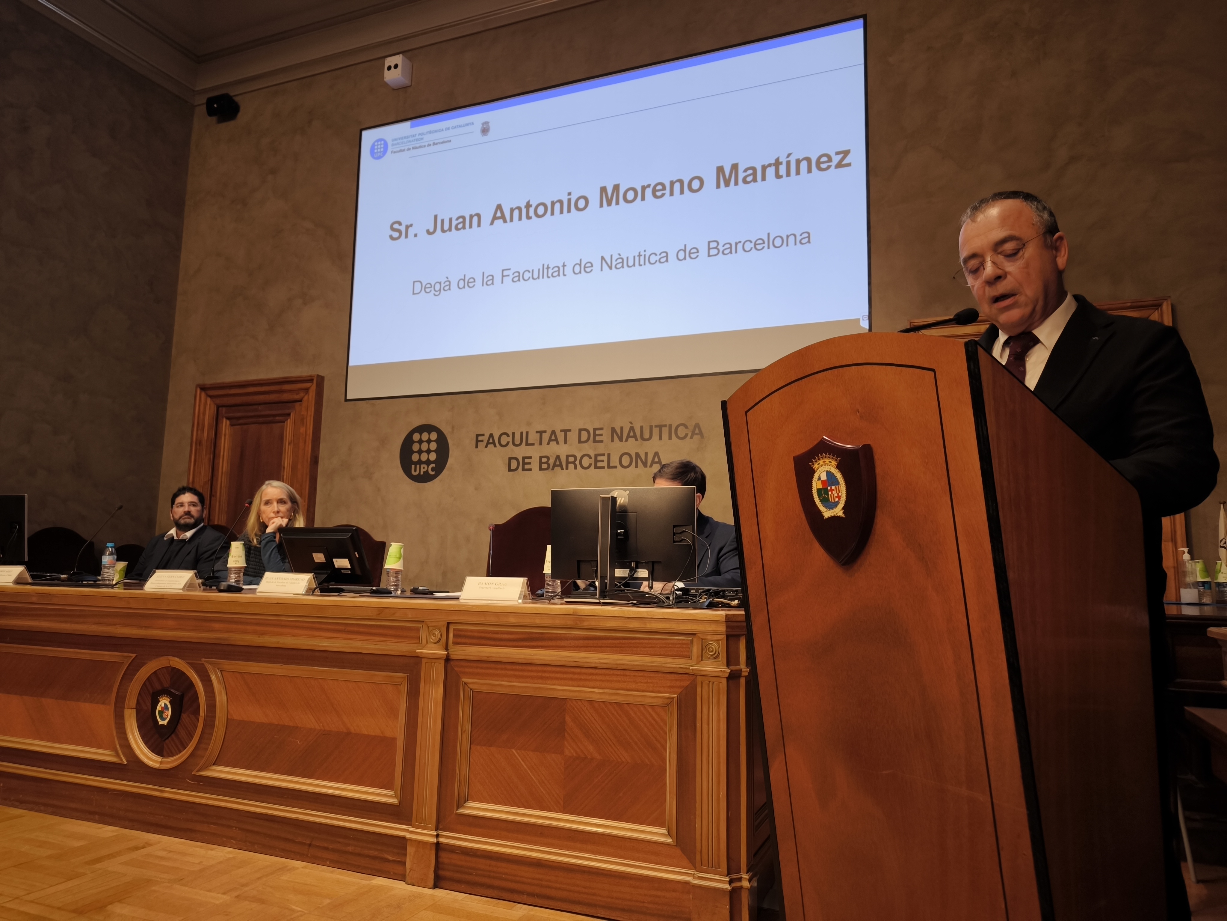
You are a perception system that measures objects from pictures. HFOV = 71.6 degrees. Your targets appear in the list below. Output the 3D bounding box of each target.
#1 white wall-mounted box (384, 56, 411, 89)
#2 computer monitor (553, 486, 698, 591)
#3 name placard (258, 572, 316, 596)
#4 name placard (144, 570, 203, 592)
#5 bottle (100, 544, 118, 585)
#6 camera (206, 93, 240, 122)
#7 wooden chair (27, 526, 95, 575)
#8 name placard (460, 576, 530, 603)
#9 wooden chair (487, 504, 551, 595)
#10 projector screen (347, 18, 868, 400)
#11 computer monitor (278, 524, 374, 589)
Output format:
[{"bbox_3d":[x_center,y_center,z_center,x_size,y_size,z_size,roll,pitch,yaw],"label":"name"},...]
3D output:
[{"bbox_3d":[-1.692,-3.055,6.704,0.152,0.187,0.132,-2,-8,22],"label":"white wall-mounted box"},{"bbox_3d":[0.015,0.279,2.895,0.540,0.375,0.190,-2,-8,22],"label":"computer monitor"},{"bbox_3d":[-1.106,0.420,2.895,0.200,0.076,0.086,-2,-8,22],"label":"name placard"},{"bbox_3d":[-1.606,0.438,3.091,0.200,0.076,0.086,-2,-8,22],"label":"name placard"},{"bbox_3d":[-2.342,0.479,3.950,0.060,0.188,0.060,-2,-8,22],"label":"bottle"},{"bbox_3d":[-3.385,-3.053,7.363,0.220,0.185,0.165,-1,-8,13],"label":"camera"},{"bbox_3d":[-3.555,0.922,4.941,0.580,1.100,0.620,-1,-8,13],"label":"wooden chair"},{"bbox_3d":[-0.360,0.393,2.587,0.200,0.076,0.086,-2,-8,22],"label":"name placard"},{"bbox_3d":[-0.386,0.720,3.163,0.580,1.140,0.620,-2,-8,22],"label":"wooden chair"},{"bbox_3d":[-0.237,-1.617,5.929,3.881,2.209,0.060,-2,-8,22],"label":"projector screen"},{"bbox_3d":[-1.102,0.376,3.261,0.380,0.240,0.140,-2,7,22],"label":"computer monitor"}]

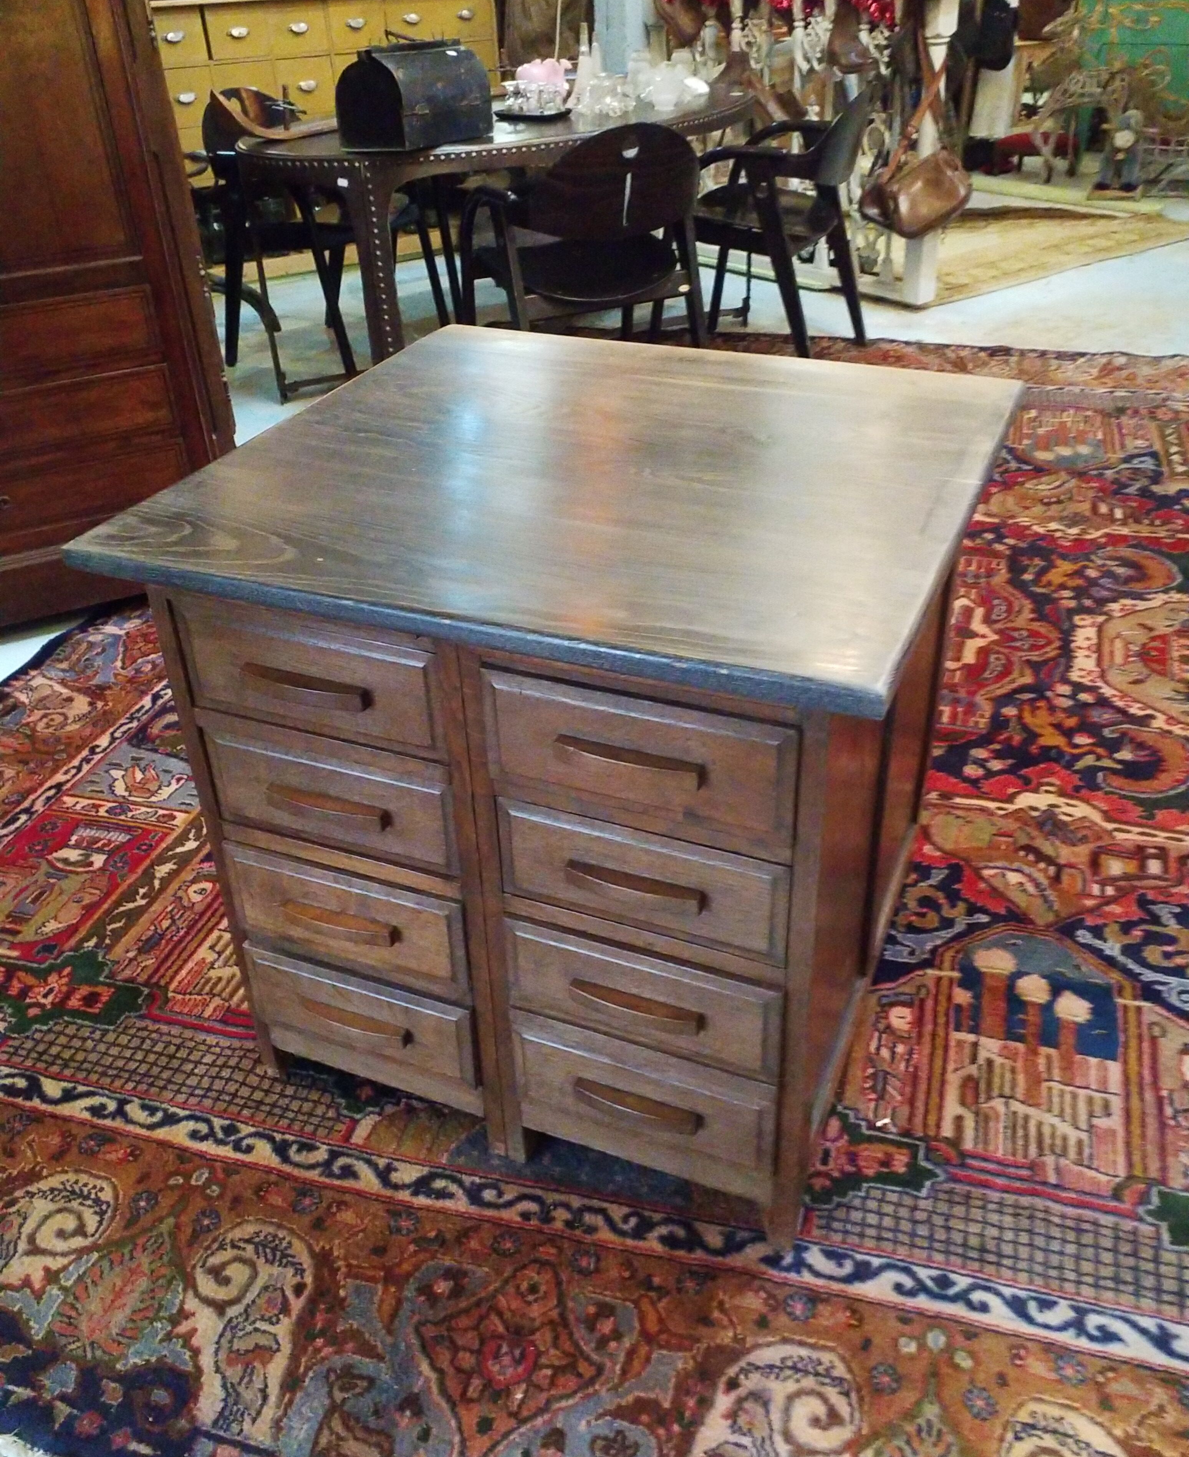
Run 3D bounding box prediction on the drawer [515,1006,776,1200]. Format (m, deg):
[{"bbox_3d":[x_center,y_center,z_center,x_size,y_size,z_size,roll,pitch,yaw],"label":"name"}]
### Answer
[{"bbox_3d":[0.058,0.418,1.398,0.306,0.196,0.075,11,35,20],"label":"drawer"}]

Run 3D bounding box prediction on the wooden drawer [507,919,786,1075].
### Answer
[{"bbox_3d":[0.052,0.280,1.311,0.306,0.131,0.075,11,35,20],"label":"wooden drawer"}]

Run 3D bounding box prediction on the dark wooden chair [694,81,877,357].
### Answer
[{"bbox_3d":[0.585,-1.683,4.223,0.580,0.820,0.550,14,36,24],"label":"dark wooden chair"}]

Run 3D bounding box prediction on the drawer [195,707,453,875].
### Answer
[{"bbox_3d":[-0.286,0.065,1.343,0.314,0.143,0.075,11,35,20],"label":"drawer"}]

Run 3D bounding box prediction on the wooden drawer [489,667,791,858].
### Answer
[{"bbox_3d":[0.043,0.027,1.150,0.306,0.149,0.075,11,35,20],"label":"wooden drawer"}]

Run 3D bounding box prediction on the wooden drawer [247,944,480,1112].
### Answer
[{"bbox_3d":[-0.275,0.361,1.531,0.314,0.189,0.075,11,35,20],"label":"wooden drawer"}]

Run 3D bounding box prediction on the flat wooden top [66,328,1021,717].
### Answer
[{"bbox_3d":[0.008,-0.305,1.429,0.831,0.028,0.830,11,35,20],"label":"flat wooden top"}]

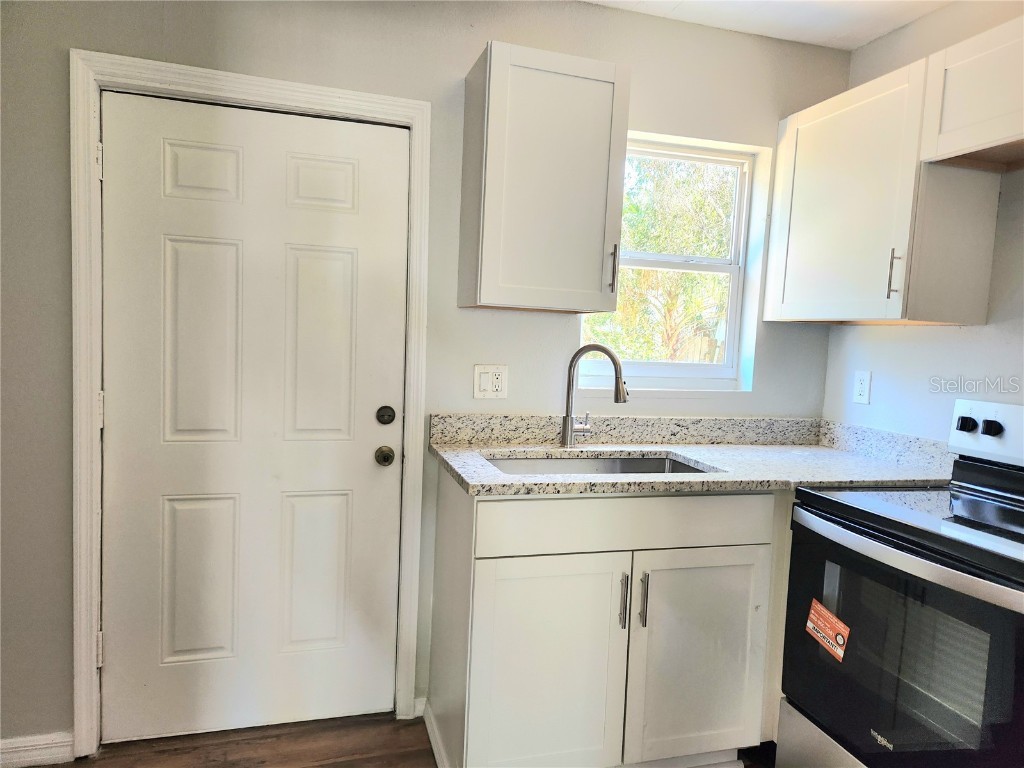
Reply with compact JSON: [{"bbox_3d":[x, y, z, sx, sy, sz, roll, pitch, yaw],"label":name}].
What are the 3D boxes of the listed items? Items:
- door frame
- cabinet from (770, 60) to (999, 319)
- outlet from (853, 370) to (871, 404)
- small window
[{"bbox_3d":[-0.818,0.107,2.214,1.046,2.118,0.095,1,4,-16],"label":"door frame"},{"bbox_3d":[1.243,-0.592,2.363,0.327,0.755,0.676,1,4,-16],"label":"cabinet"},{"bbox_3d":[1.330,0.013,2.586,0.011,0.121,0.073,1,4,-16],"label":"outlet"},{"bbox_3d":[0.589,-0.457,2.664,0.746,0.940,0.090,1,4,-16],"label":"small window"}]

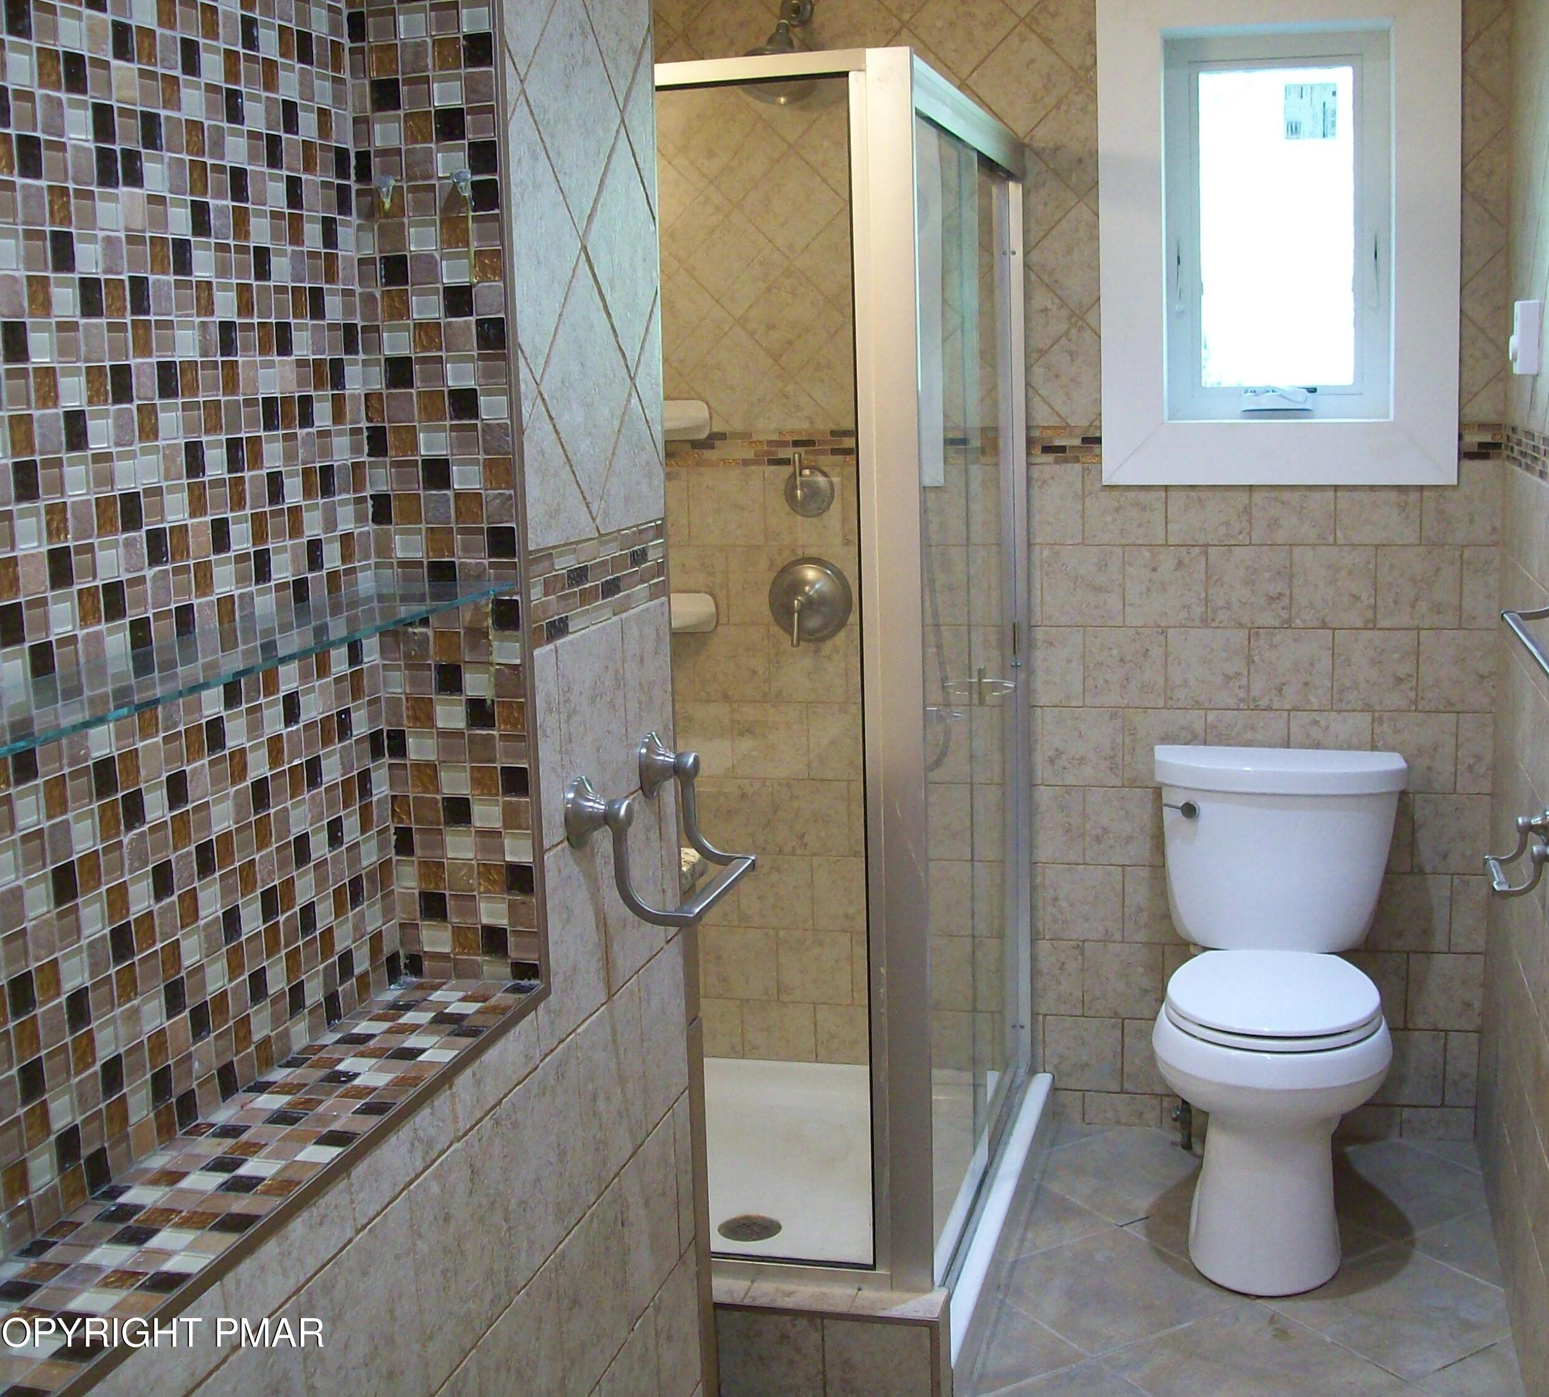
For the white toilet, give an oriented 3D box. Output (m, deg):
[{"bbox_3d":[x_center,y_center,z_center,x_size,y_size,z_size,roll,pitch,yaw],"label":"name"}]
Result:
[{"bbox_3d":[0.873,0.533,3.388,0.460,0.780,0.725,1,10,15],"label":"white toilet"}]

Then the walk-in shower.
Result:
[{"bbox_3d":[-0.043,-0.053,3.380,0.880,1.875,1.050,1,10,15],"label":"walk-in shower"}]

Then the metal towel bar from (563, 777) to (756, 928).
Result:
[{"bbox_3d":[-0.086,0.105,1.586,0.100,0.114,0.230,1,10,15],"label":"metal towel bar"}]

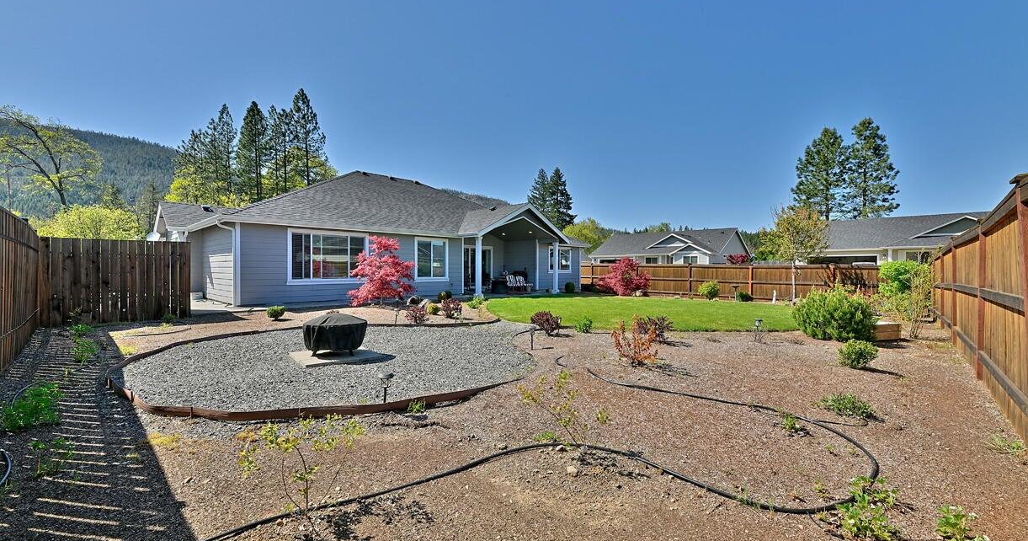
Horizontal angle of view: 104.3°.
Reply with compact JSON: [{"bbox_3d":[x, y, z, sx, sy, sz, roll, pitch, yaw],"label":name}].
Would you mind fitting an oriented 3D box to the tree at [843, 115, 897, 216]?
[{"bbox_3d":[44.545,-8.875,50.000,6.000,20.700,6.000,0,0,42],"label":"tree"}]

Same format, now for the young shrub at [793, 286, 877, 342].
[{"bbox_3d":[5.930,0.780,7.450,1.320,0.980,1.250,0,0,0],"label":"young shrub"}]

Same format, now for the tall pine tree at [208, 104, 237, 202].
[{"bbox_3d":[-36.542,-9.975,50.000,3.800,21.900,3.800,0,0,-36],"label":"tall pine tree"}]

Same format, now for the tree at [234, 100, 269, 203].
[{"bbox_3d":[-32.751,-10.025,50.000,4.400,22.000,4.400,0,0,-33],"label":"tree"}]

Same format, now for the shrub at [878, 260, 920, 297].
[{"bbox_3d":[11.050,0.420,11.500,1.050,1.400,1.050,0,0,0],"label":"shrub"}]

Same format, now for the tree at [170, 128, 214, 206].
[{"bbox_3d":[-40.227,-8.525,50.000,4.600,19.000,4.600,0,0,-39],"label":"tree"}]

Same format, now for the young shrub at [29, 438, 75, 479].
[{"bbox_3d":[-2.650,1.070,2.290,0.200,0.210,0.200,0,0,0],"label":"young shrub"}]

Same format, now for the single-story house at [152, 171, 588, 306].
[{"bbox_3d":[-6.900,-2.090,21.800,15.500,6.250,18.850,0,0,43],"label":"single-story house"}]

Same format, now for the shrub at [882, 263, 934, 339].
[{"bbox_3d":[8.266,0.624,8.350,0.850,1.548,0.850,0,0,0],"label":"shrub"}]

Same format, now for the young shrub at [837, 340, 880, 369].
[{"bbox_3d":[4.646,1.125,5.400,0.460,0.385,0.460,0,0,0],"label":"young shrub"}]

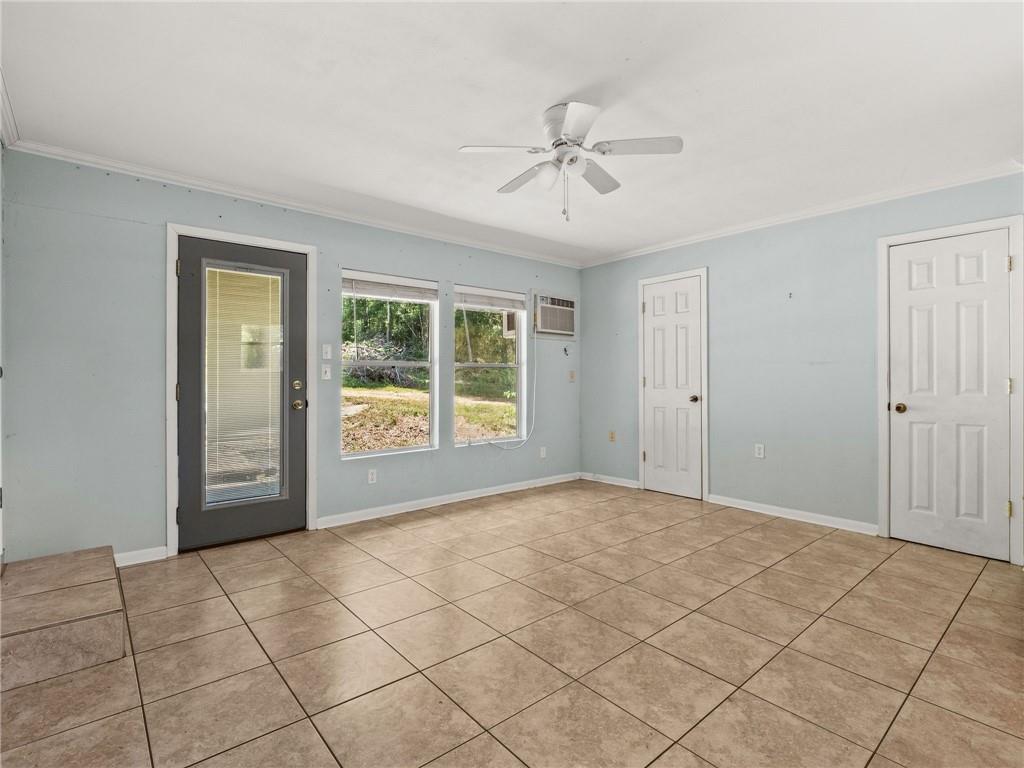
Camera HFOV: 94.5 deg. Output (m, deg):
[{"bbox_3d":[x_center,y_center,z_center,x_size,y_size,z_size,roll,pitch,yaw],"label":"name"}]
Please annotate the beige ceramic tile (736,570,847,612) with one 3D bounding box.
[{"bbox_3d":[1.470,1.085,2.485,0.402,0.015,0.402,0,0,-40],"label":"beige ceramic tile"}]

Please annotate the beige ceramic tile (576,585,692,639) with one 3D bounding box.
[{"bbox_3d":[0.589,1.109,2.317,0.409,0.012,0.405,-1,1,-40],"label":"beige ceramic tile"}]

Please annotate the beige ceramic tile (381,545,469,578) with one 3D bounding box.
[{"bbox_3d":[-0.559,1.104,2.982,0.405,0.013,0.405,-1,1,-40],"label":"beige ceramic tile"}]

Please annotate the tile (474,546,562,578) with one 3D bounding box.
[{"bbox_3d":[0.039,1.090,2.892,0.405,0.012,0.405,0,0,-40],"label":"tile"}]

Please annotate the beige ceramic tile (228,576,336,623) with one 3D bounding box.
[{"bbox_3d":[-1.169,1.090,2.403,0.405,0.012,0.405,0,0,-40],"label":"beige ceramic tile"}]

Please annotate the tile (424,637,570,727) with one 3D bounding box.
[{"bbox_3d":[-0.055,1.090,1.757,0.405,0.012,0.405,0,0,-40],"label":"tile"}]

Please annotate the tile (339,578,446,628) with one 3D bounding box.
[{"bbox_3d":[-0.590,1.085,2.350,0.402,0.015,0.402,0,0,-41],"label":"tile"}]

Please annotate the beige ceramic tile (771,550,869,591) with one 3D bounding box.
[{"bbox_3d":[1.802,1.090,2.755,0.405,0.012,0.405,0,0,-40],"label":"beige ceramic tile"}]

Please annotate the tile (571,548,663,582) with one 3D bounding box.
[{"bbox_3d":[0.636,1.099,2.879,0.411,0.012,0.403,-1,1,-42],"label":"tile"}]

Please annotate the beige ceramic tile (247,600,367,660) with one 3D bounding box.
[{"bbox_3d":[-0.928,1.117,2.168,0.405,0.013,0.405,-1,1,-40],"label":"beige ceramic tile"}]

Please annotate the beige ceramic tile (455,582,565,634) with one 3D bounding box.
[{"bbox_3d":[-0.009,1.115,2.378,0.405,0.013,0.405,-1,1,-40],"label":"beige ceramic tile"}]

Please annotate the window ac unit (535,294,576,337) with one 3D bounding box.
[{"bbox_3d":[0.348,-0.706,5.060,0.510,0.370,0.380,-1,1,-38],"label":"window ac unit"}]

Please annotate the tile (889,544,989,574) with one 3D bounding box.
[{"bbox_3d":[2.648,1.084,2.937,0.338,0.015,0.402,0,0,-38],"label":"tile"}]

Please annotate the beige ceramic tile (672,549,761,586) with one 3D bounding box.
[{"bbox_3d":[1.219,1.090,2.804,0.405,0.012,0.405,0,0,-40],"label":"beige ceramic tile"}]

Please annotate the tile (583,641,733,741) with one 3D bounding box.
[{"bbox_3d":[0.537,1.119,1.753,0.406,0.012,0.404,-1,1,-40],"label":"tile"}]

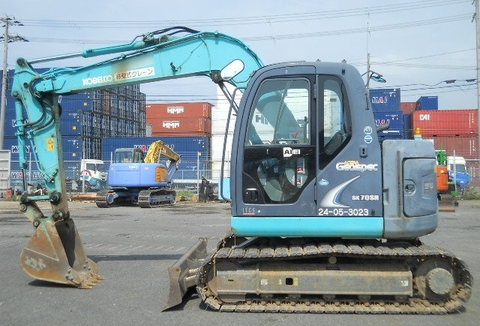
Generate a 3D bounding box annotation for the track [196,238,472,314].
[{"bbox_3d":[0.980,1.220,6.050,2.830,0.640,0.460,0,0,3],"label":"track"}]

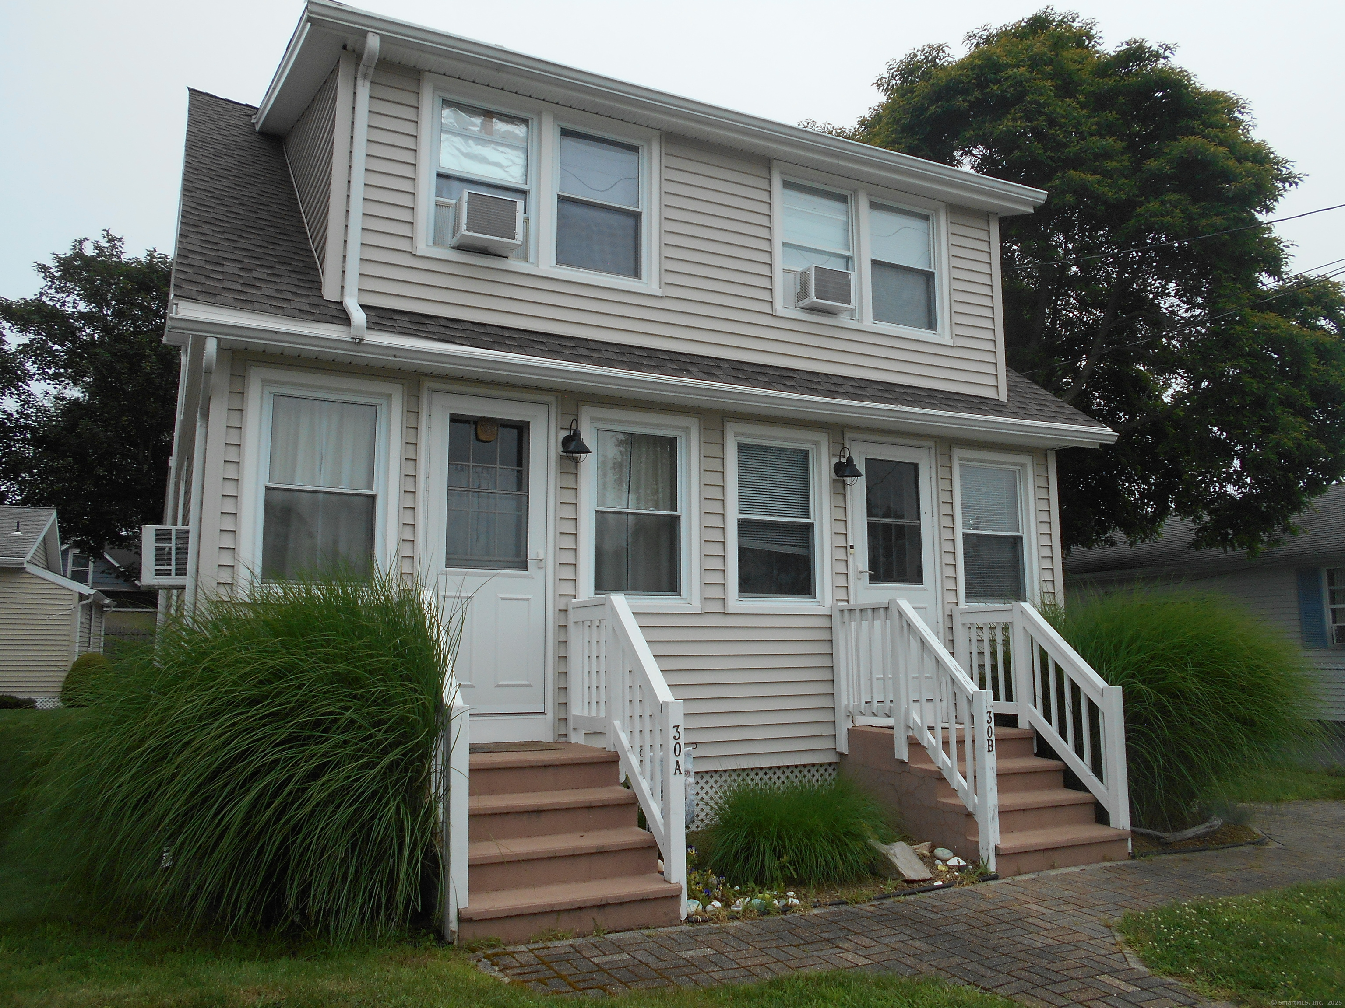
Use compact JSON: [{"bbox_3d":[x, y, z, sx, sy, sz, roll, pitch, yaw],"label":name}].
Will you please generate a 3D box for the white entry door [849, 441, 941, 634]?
[{"bbox_3d":[1.782,0.538,8.095,0.826,2.062,0.060,4,-8,-27],"label":"white entry door"}]

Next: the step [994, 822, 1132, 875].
[{"bbox_3d":[2.510,2.303,6.723,1.224,0.201,0.290,4,-8,-27],"label":"step"}]

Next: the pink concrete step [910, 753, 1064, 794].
[{"bbox_3d":[2.265,1.963,7.240,1.224,0.201,0.290,4,-8,-27],"label":"pink concrete step"}]

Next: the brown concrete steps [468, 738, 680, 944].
[{"bbox_3d":[-0.825,1.841,5.708,1.179,0.775,1.486,4,-8,-27],"label":"brown concrete steps"}]

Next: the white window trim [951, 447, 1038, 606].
[{"bbox_3d":[2.778,0.250,8.657,0.954,1.416,0.100,4,-8,-27],"label":"white window trim"}]

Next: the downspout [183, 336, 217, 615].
[{"bbox_3d":[-2.649,0.517,5.581,0.070,2.807,0.572,4,-8,-27],"label":"downspout"}]

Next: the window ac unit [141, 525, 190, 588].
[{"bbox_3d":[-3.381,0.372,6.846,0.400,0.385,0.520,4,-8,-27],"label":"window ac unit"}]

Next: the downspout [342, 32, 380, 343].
[{"bbox_3d":[-1.911,-1.918,6.210,0.095,1.956,0.419,4,-8,-27],"label":"downspout"}]

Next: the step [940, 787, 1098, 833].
[{"bbox_3d":[2.387,2.133,6.981,1.224,0.201,0.290,4,-8,-27],"label":"step"}]

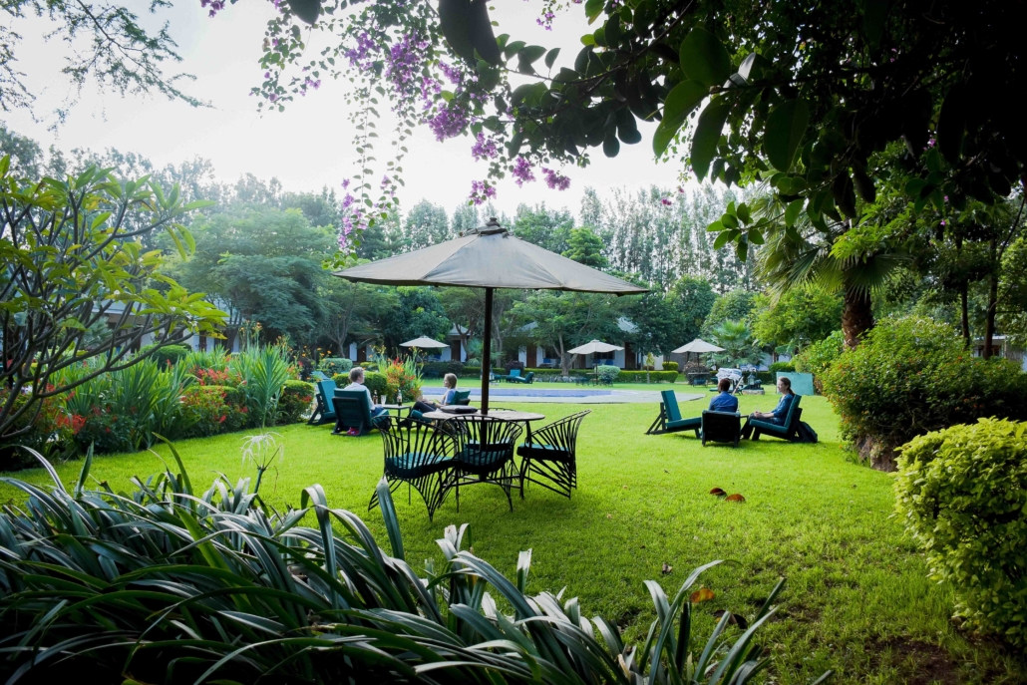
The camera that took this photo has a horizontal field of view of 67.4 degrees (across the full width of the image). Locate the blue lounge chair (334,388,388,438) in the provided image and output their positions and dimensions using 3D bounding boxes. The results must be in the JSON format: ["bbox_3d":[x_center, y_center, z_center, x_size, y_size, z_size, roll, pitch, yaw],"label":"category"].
[{"bbox_3d":[-2.577,1.167,12.907,0.590,0.760,0.920,0,-1,27],"label":"blue lounge chair"}]

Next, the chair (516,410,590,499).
[{"bbox_3d":[0.395,1.043,7.360,0.700,0.800,0.670,1,-1,2],"label":"chair"}]

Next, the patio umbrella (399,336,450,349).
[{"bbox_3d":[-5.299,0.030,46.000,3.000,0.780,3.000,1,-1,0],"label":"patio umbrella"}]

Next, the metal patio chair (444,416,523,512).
[{"bbox_3d":[-0.272,1.050,6.878,0.650,0.810,0.630,0,-1,6],"label":"metal patio chair"}]

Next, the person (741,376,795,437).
[{"bbox_3d":[4.200,1.085,12.700,0.850,1.000,0.500,0,-2,24],"label":"person"}]

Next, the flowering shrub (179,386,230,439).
[{"bbox_3d":[-5.088,1.099,12.758,0.820,0.850,0.780,0,-1,0],"label":"flowering shrub"}]

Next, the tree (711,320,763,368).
[{"bbox_3d":[13.596,0.304,47.000,3.200,3.400,3.200,1,-1,0],"label":"tree"}]

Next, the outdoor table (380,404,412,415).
[{"bbox_3d":[-2.104,1.342,13.504,0.500,0.440,0.500,0,-1,20],"label":"outdoor table"}]

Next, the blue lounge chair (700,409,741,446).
[{"bbox_3d":[3.293,1.324,12.307,0.600,0.560,1.100,0,-1,12],"label":"blue lounge chair"}]

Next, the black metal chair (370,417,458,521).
[{"bbox_3d":[-0.805,1.001,6.320,0.670,0.800,0.700,0,-2,33],"label":"black metal chair"}]

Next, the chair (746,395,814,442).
[{"bbox_3d":[4.264,1.218,12.407,0.980,0.750,0.590,0,-1,18],"label":"chair"}]

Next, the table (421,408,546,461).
[{"bbox_3d":[-0.278,1.089,7.407,1.170,0.750,1.170,0,-1,0],"label":"table"}]

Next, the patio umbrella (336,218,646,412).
[{"bbox_3d":[-0.204,0.083,7.244,2.980,2.540,2.980,2,1,0],"label":"patio umbrella"}]

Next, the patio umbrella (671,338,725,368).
[{"bbox_3d":[10.296,1.057,43.000,3.020,2.450,3.020,1,-1,0],"label":"patio umbrella"}]

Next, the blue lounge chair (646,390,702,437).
[{"bbox_3d":[2.752,1.219,13.157,0.920,0.750,0.580,0,-1,28],"label":"blue lounge chair"}]

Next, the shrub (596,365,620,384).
[{"bbox_3d":[4.957,1.640,40.509,1.360,0.950,1.300,0,-1,0],"label":"shrub"}]

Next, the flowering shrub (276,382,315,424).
[{"bbox_3d":[-4.304,1.147,15.308,0.750,0.860,0.750,0,-1,0],"label":"flowering shrub"}]

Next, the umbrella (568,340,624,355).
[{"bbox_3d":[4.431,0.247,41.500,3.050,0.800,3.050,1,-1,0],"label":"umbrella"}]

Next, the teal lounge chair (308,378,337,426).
[{"bbox_3d":[-3.255,1.183,14.610,1.100,0.800,0.600,0,-1,13],"label":"teal lounge chair"}]

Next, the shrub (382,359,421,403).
[{"bbox_3d":[-3.276,1.136,22.500,1.150,1.280,1.100,1,-1,0],"label":"shrub"}]

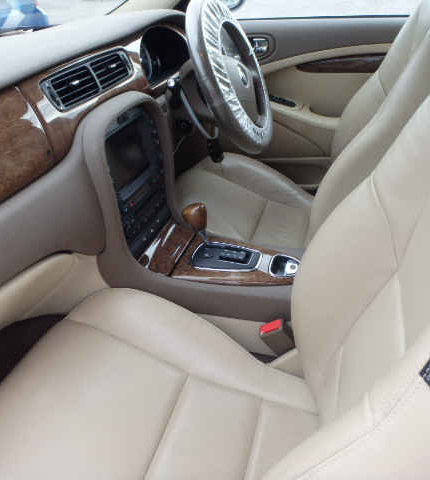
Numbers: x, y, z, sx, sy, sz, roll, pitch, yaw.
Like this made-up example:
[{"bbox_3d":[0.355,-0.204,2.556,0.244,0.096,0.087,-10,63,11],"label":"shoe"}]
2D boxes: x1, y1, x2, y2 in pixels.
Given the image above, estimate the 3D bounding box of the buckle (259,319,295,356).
[{"bbox_3d":[0.118,0.176,0.909,0.043,0.076,0.027,-24,30,24],"label":"buckle"}]

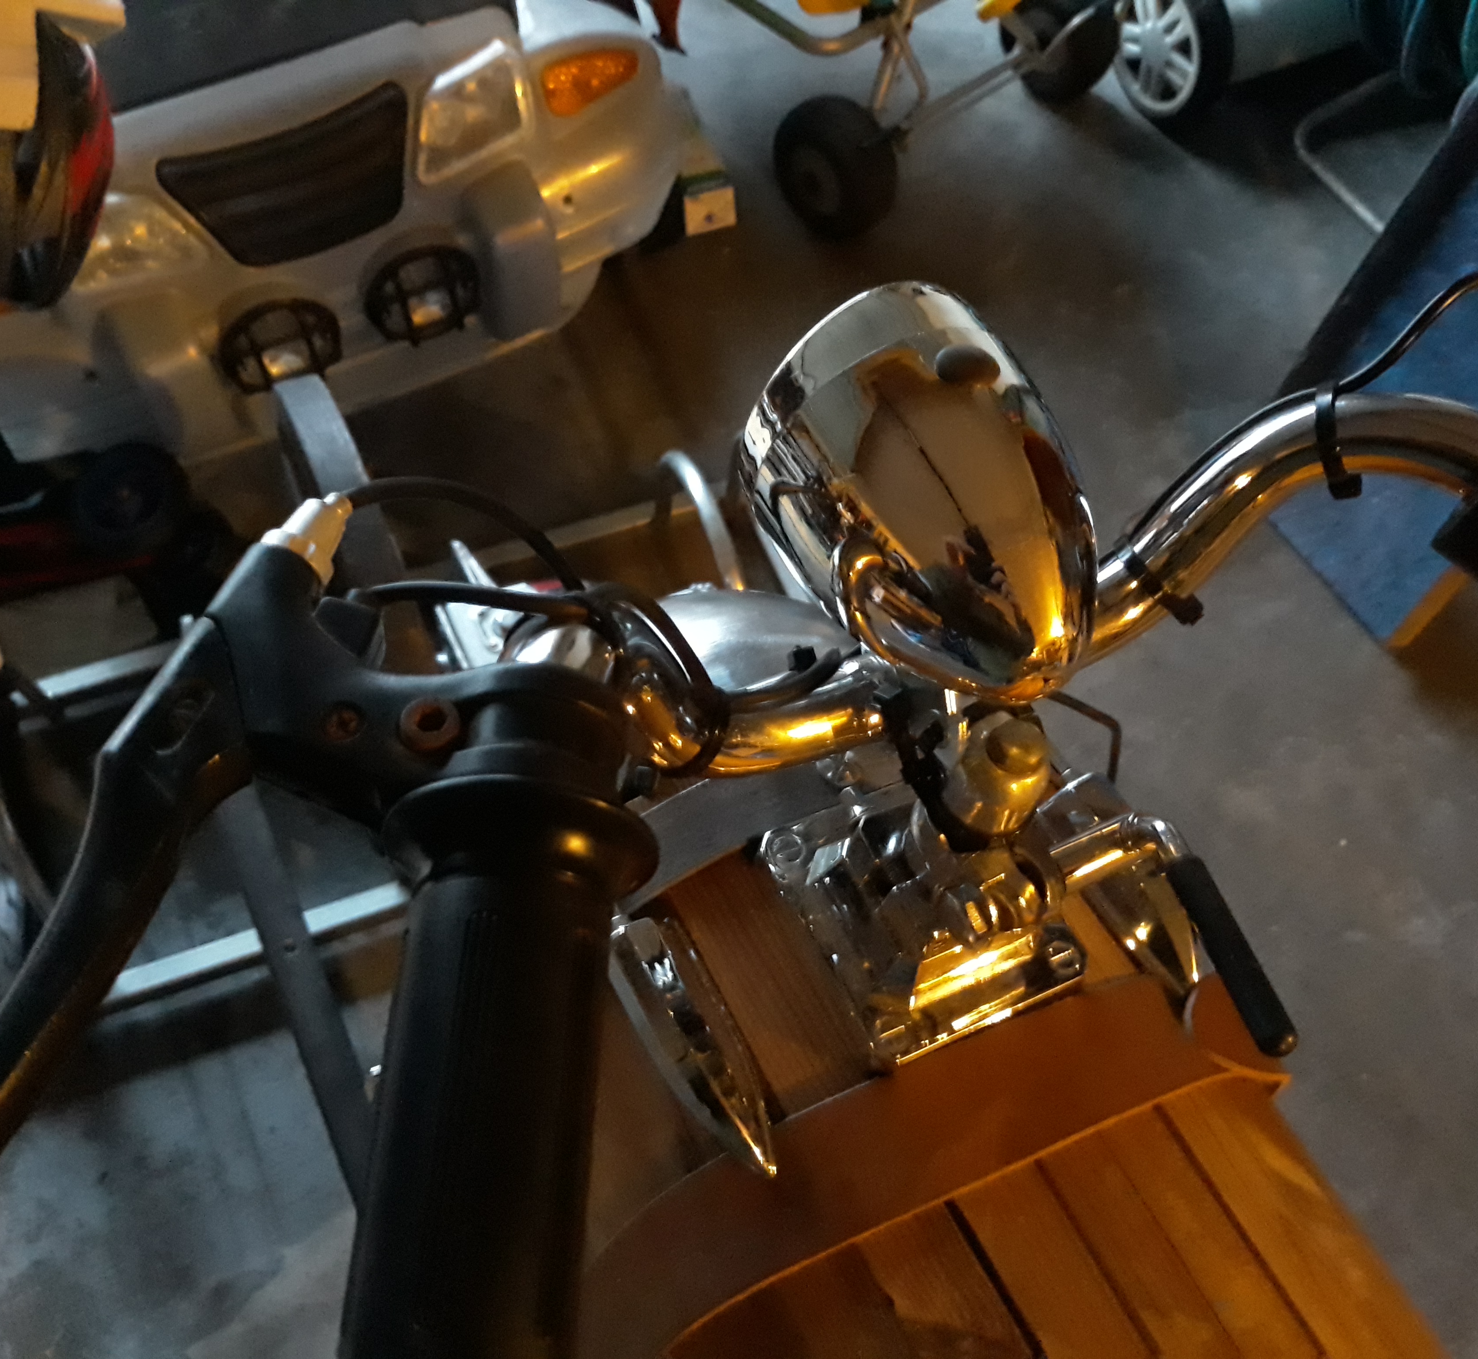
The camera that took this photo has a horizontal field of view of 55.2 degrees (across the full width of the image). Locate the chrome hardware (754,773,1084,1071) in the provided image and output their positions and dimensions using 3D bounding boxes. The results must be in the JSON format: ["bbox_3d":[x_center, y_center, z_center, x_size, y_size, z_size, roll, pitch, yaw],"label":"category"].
[{"bbox_3d":[0.074,0.084,0.602,0.096,0.050,0.126,-21,49,-12],"label":"chrome hardware"}]

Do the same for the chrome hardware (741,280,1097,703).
[{"bbox_3d":[0.065,-0.046,0.440,0.094,0.096,0.125,-22,50,-13],"label":"chrome hardware"}]

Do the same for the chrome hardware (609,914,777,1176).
[{"bbox_3d":[-0.021,0.148,0.585,0.036,0.036,0.137,-21,49,-12],"label":"chrome hardware"}]

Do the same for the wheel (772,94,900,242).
[{"bbox_3d":[0.135,-0.712,1.980,0.080,0.200,0.200,-36,54,-23],"label":"wheel"}]

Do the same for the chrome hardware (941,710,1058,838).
[{"bbox_3d":[0.087,0.032,0.475,0.036,0.040,0.038,2,45,-2],"label":"chrome hardware"}]

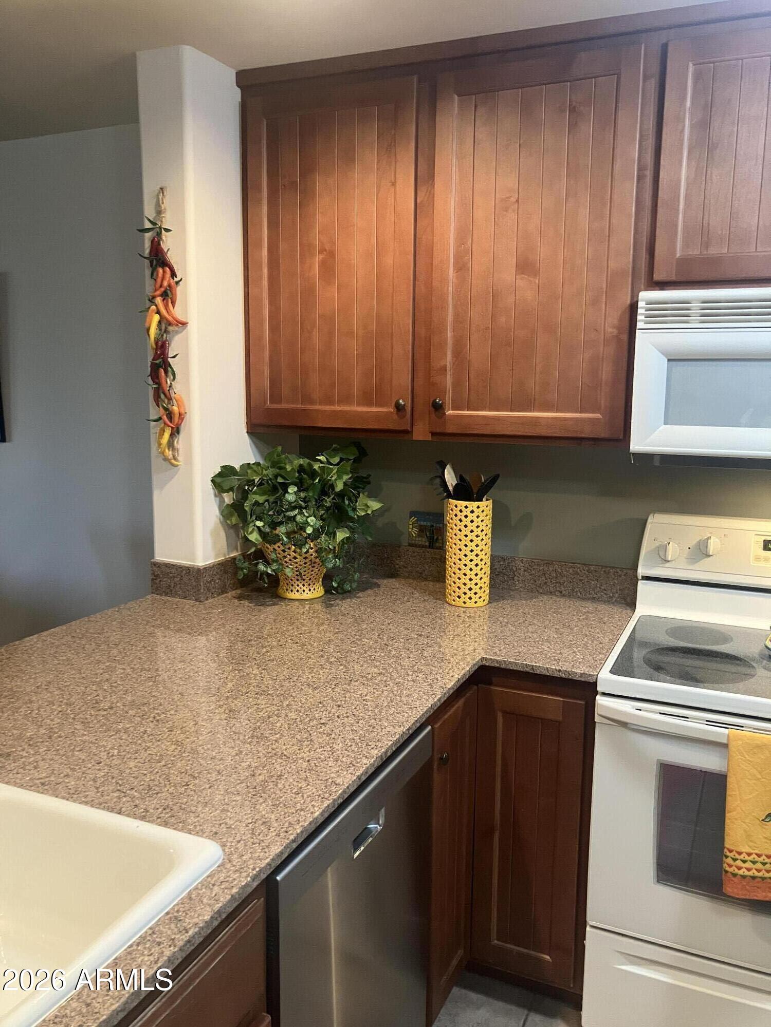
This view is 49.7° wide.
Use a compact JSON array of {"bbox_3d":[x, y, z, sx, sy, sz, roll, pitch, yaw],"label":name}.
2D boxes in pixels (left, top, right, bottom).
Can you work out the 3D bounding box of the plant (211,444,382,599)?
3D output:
[{"bbox_3d":[-0.241,0.024,2.375,0.470,0.430,0.420,4,9,24],"label":"plant"}]

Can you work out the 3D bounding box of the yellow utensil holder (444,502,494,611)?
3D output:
[{"bbox_3d":[0.233,0.110,2.328,0.125,0.284,0.125,1,9,0],"label":"yellow utensil holder"}]

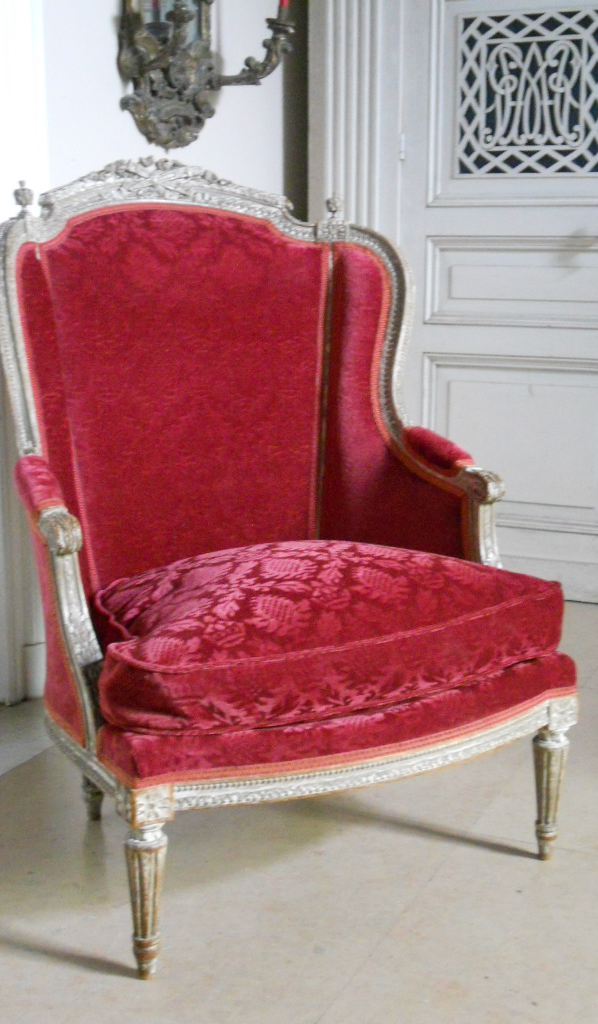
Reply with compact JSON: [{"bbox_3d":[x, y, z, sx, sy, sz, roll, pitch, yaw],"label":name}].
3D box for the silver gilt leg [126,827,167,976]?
[{"bbox_3d":[-0.206,0.516,1.821,0.057,0.228,0.057,0,11,0],"label":"silver gilt leg"}]

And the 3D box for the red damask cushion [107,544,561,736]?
[{"bbox_3d":[-0.006,0.138,2.058,0.773,0.173,0.495,-7,13,-30],"label":"red damask cushion"}]

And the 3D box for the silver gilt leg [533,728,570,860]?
[{"bbox_3d":[0.395,0.447,2.171,0.057,0.228,0.057,0,11,0],"label":"silver gilt leg"}]

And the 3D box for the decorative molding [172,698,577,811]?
[{"bbox_3d":[0.144,0.347,1.943,0.702,0.049,0.077,-7,13,-30],"label":"decorative molding"}]

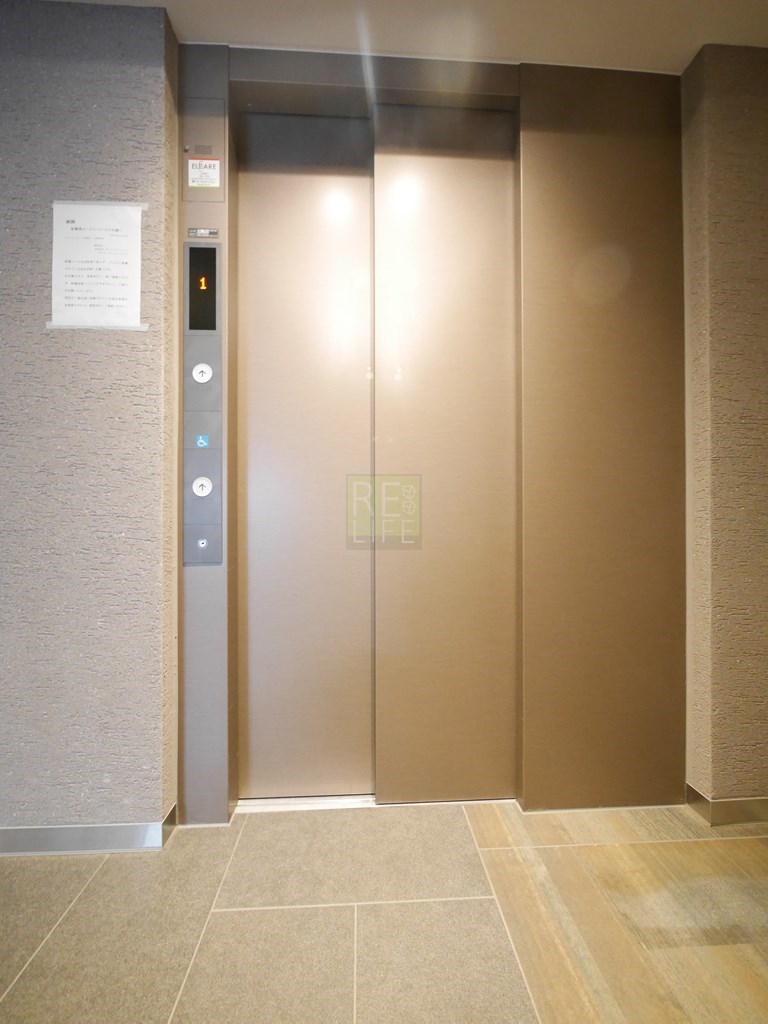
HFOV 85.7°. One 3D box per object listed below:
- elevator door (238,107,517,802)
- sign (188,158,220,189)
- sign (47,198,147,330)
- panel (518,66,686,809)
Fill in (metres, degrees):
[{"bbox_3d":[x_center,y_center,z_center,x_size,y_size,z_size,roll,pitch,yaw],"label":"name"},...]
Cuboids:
[{"bbox_3d":[-0.020,-0.168,1.213,0.796,1.998,0.065,0,0,-3],"label":"elevator door"},{"bbox_3d":[-0.484,-0.913,1.117,0.082,0.078,0.005,0,0,-3],"label":"sign"},{"bbox_3d":[-0.710,-0.612,1.026,0.226,0.309,0.005,0,0,-3],"label":"sign"},{"bbox_3d":[0.623,-0.214,1.195,0.474,2.098,0.040,0,0,-3],"label":"panel"}]

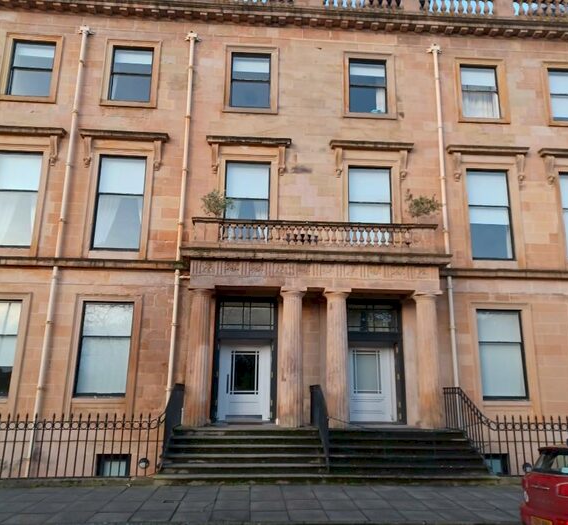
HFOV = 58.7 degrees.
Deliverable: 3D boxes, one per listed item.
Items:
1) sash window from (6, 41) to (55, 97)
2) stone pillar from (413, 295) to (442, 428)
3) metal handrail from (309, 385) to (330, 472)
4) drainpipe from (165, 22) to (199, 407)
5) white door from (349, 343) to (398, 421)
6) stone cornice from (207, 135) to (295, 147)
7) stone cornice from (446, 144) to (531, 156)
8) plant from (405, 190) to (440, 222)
[{"bbox_3d":[-7.808,-5.957,15.803,1.284,1.915,0.160,2,-14,-4],"label":"sash window"},{"bbox_3d":[3.651,2.421,12.795,0.650,3.352,0.650,2,-14,-3],"label":"stone pillar"},{"bbox_3d":[0.858,3.855,11.997,0.079,1.783,2.758,2,-14,-3],"label":"metal handrail"},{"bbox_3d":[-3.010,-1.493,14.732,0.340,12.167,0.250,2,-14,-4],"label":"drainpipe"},{"bbox_3d":[2.528,3.587,15.071,1.438,2.216,0.079,2,-14,-3],"label":"white door"},{"bbox_3d":[-1.040,-3.619,15.164,2.512,0.285,0.314,2,-14,-3],"label":"stone cornice"},{"bbox_3d":[6.363,-3.470,15.839,2.623,0.178,0.330,2,-14,-4],"label":"stone cornice"},{"bbox_3d":[4.003,-1.204,14.409,1.086,1.811,0.920,2,-14,-4],"label":"plant"}]

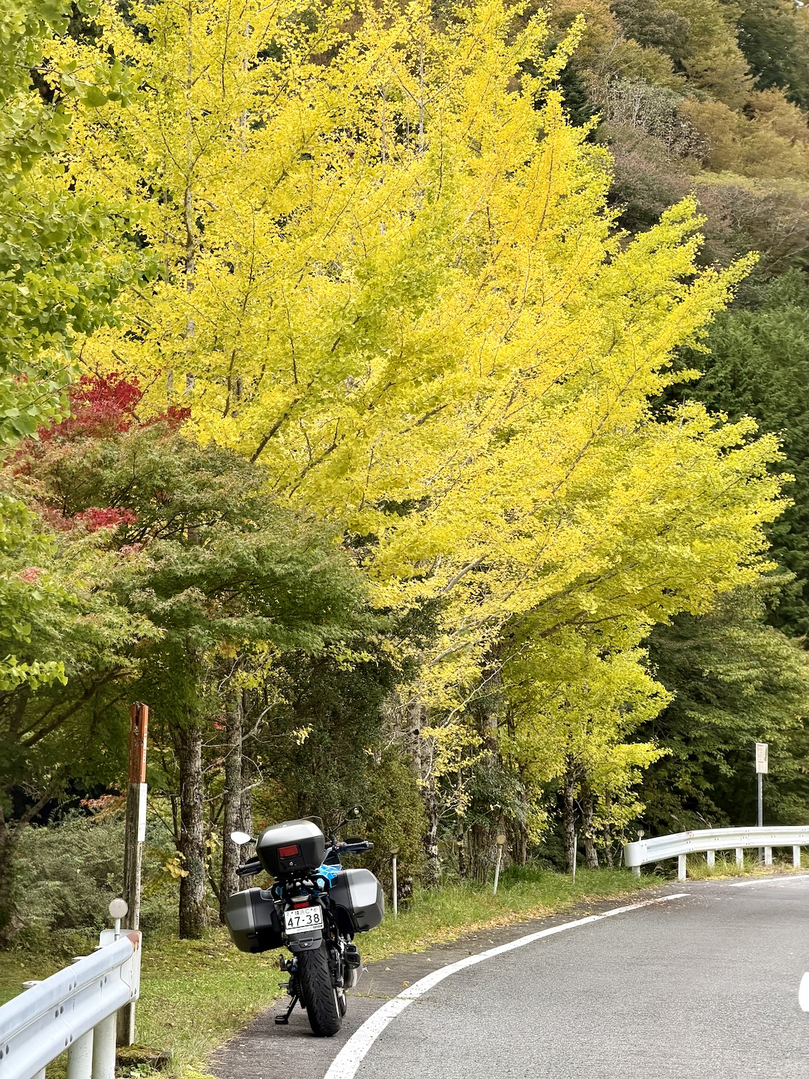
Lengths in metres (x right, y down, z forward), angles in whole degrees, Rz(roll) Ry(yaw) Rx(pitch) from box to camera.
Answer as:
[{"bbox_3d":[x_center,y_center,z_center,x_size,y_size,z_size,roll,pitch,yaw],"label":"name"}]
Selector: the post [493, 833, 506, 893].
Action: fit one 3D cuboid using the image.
[{"bbox_3d":[1.113,3.917,37.000,0.105,0.843,0.050,6,-4,0],"label":"post"}]

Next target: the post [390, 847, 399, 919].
[{"bbox_3d":[-0.091,3.493,31.500,0.095,0.807,0.050,-1,-4,0],"label":"post"}]

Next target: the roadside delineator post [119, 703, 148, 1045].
[{"bbox_3d":[-1.526,1.898,17.500,0.078,1.951,0.078,1,-4,13],"label":"roadside delineator post"}]

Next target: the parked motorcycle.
[{"bbox_3d":[-0.577,2.480,20.290,0.980,1.390,2.180,-10,-5,1],"label":"parked motorcycle"}]

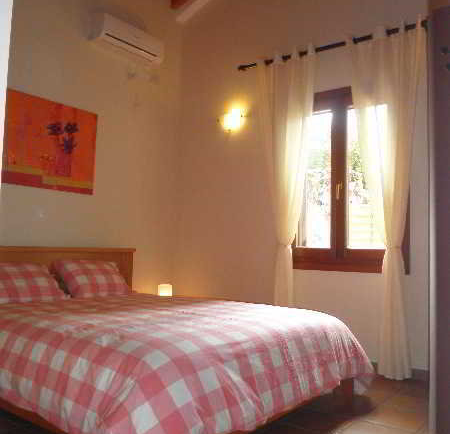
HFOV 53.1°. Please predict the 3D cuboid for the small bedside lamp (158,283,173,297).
[{"bbox_3d":[-0.596,0.749,4.520,0.135,0.153,0.135,-2,-5,40],"label":"small bedside lamp"}]

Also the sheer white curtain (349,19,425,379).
[{"bbox_3d":[1.226,-0.143,3.457,0.589,2.680,0.133,-2,-5,40],"label":"sheer white curtain"}]

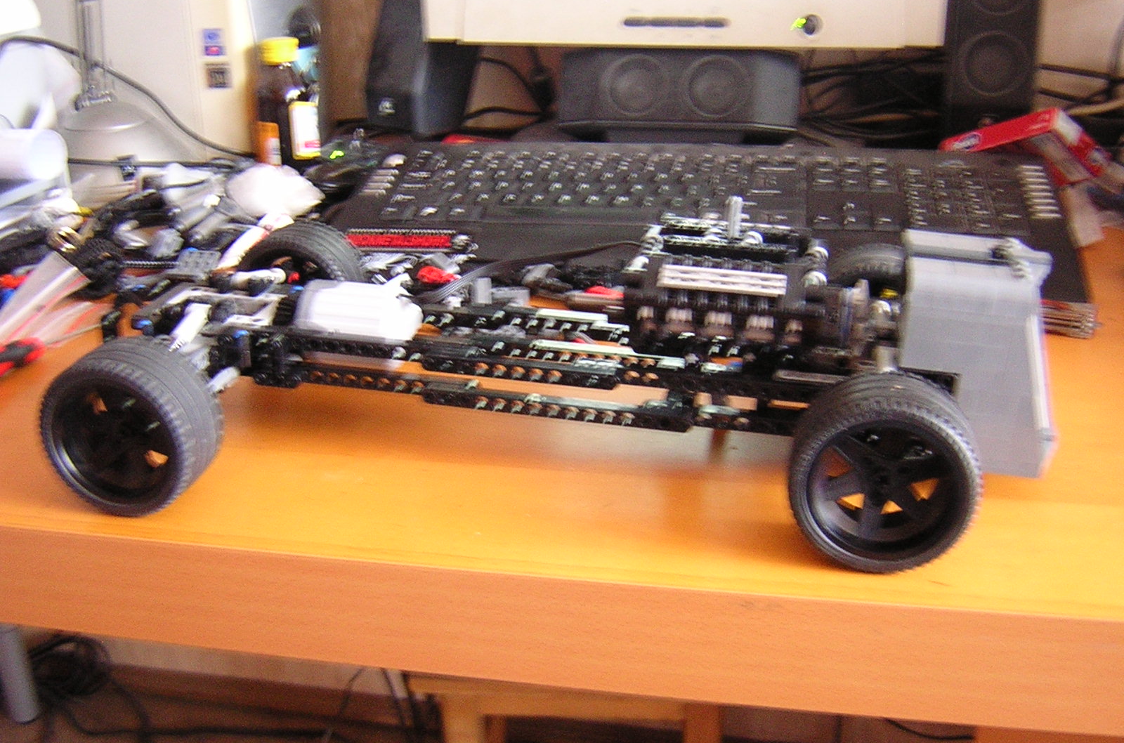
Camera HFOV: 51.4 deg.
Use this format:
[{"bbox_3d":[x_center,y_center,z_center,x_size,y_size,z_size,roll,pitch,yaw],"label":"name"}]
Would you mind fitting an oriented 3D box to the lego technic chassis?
[{"bbox_3d":[-0.002,-0.024,0.525,0.420,0.116,0.205,3,25,13],"label":"lego technic chassis"}]

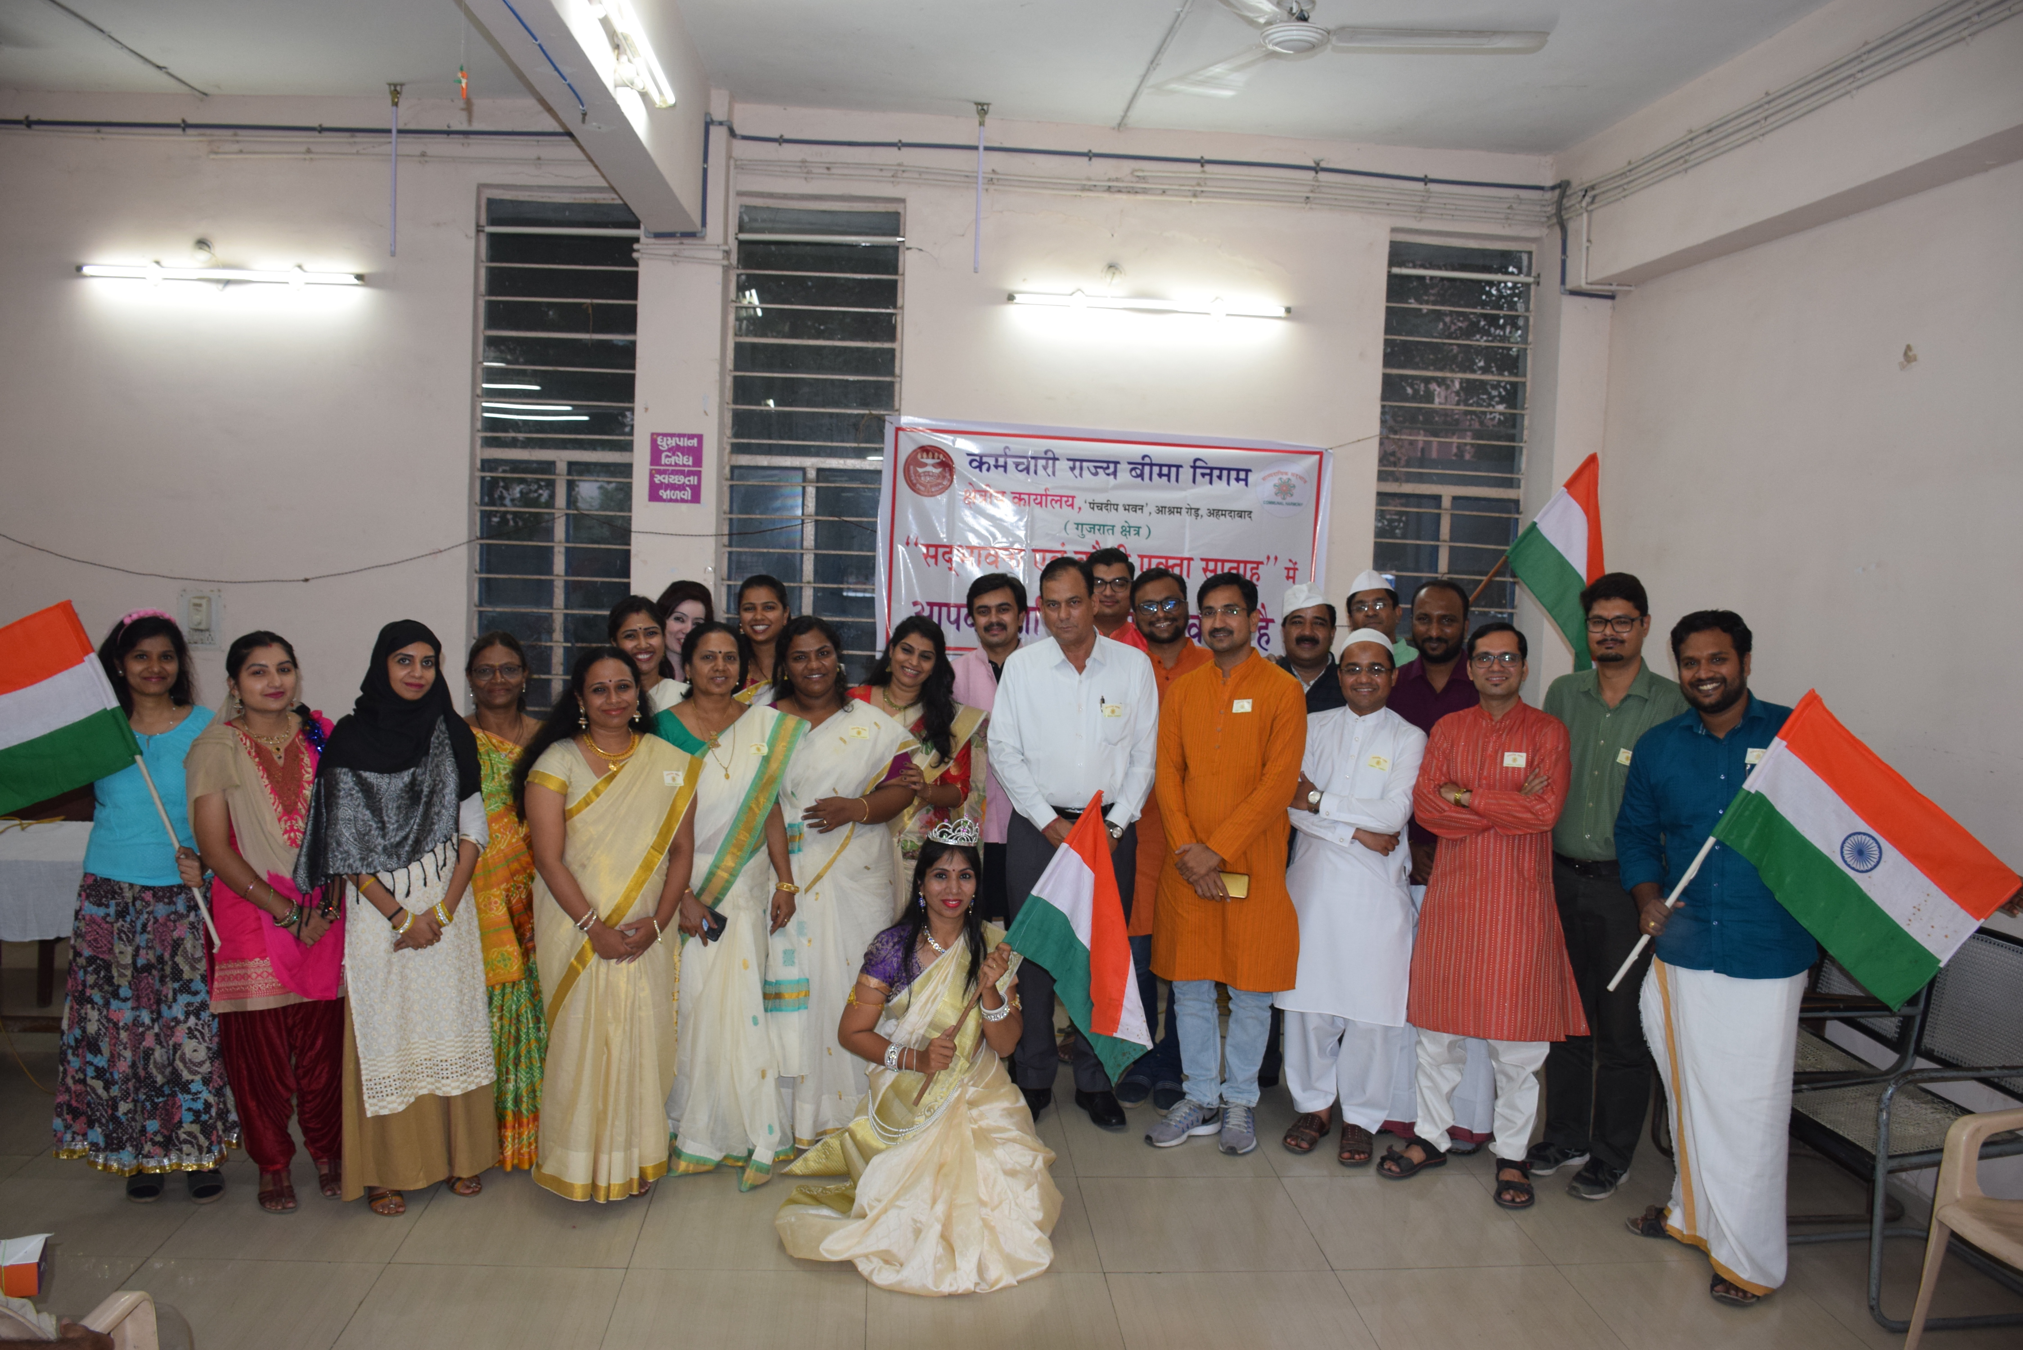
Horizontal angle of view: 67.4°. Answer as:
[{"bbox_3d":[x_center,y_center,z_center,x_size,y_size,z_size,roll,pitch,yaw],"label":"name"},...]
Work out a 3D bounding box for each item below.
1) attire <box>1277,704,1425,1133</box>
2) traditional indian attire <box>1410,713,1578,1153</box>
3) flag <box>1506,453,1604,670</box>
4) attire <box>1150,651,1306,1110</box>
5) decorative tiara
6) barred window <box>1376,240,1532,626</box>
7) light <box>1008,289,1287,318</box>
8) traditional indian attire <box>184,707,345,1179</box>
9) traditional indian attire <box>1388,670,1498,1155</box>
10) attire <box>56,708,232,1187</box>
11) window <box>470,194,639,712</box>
[{"bbox_3d":[1.027,0.742,4.574,0.467,1.313,0.400,3,5,17],"label":"attire"},{"bbox_3d":[1.399,0.751,4.394,0.517,1.365,0.420,4,5,18],"label":"traditional indian attire"},{"bbox_3d":[1.794,-0.331,5.000,0.340,0.800,0.160,2,5,0],"label":"flag"},{"bbox_3d":[0.662,0.637,4.636,0.485,1.426,0.360,3,5,12],"label":"attire"},{"bbox_3d":[-0.151,0.413,3.980,0.140,0.075,0.095,6,6,-13],"label":"decorative tiara"},{"bbox_3d":[1.962,-0.768,6.815,0.690,2.410,0.120,2,5,-5],"label":"barred window"},{"bbox_3d":[0.602,-1.579,6.493,1.240,0.075,0.080,2,5,-5],"label":"light"},{"bbox_3d":[-2.014,0.713,4.124,0.450,1.300,0.330,-1,6,-30],"label":"traditional indian attire"},{"bbox_3d":[1.313,0.692,4.770,0.490,1.530,0.320,3,5,11],"label":"traditional indian attire"},{"bbox_3d":[-2.342,0.715,4.100,0.460,1.240,0.360,0,5,-20],"label":"attire"},{"bbox_3d":[-1.962,-0.869,6.500,0.700,2.380,0.120,2,5,-5],"label":"window"}]

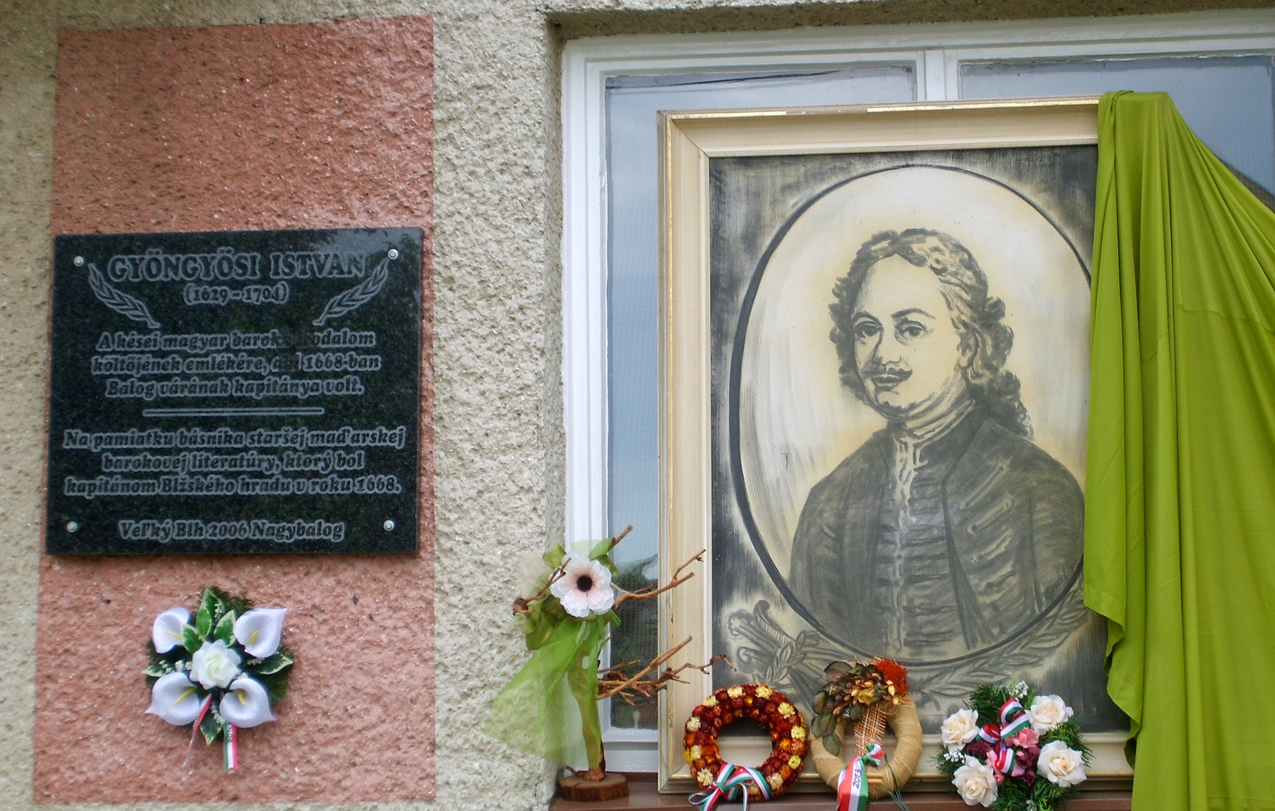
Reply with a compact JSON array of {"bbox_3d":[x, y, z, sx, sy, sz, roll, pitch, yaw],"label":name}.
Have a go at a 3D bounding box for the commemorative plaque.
[{"bbox_3d":[-0.613,-0.019,4.043,0.571,0.495,0.022,-1,-9,6],"label":"commemorative plaque"}]

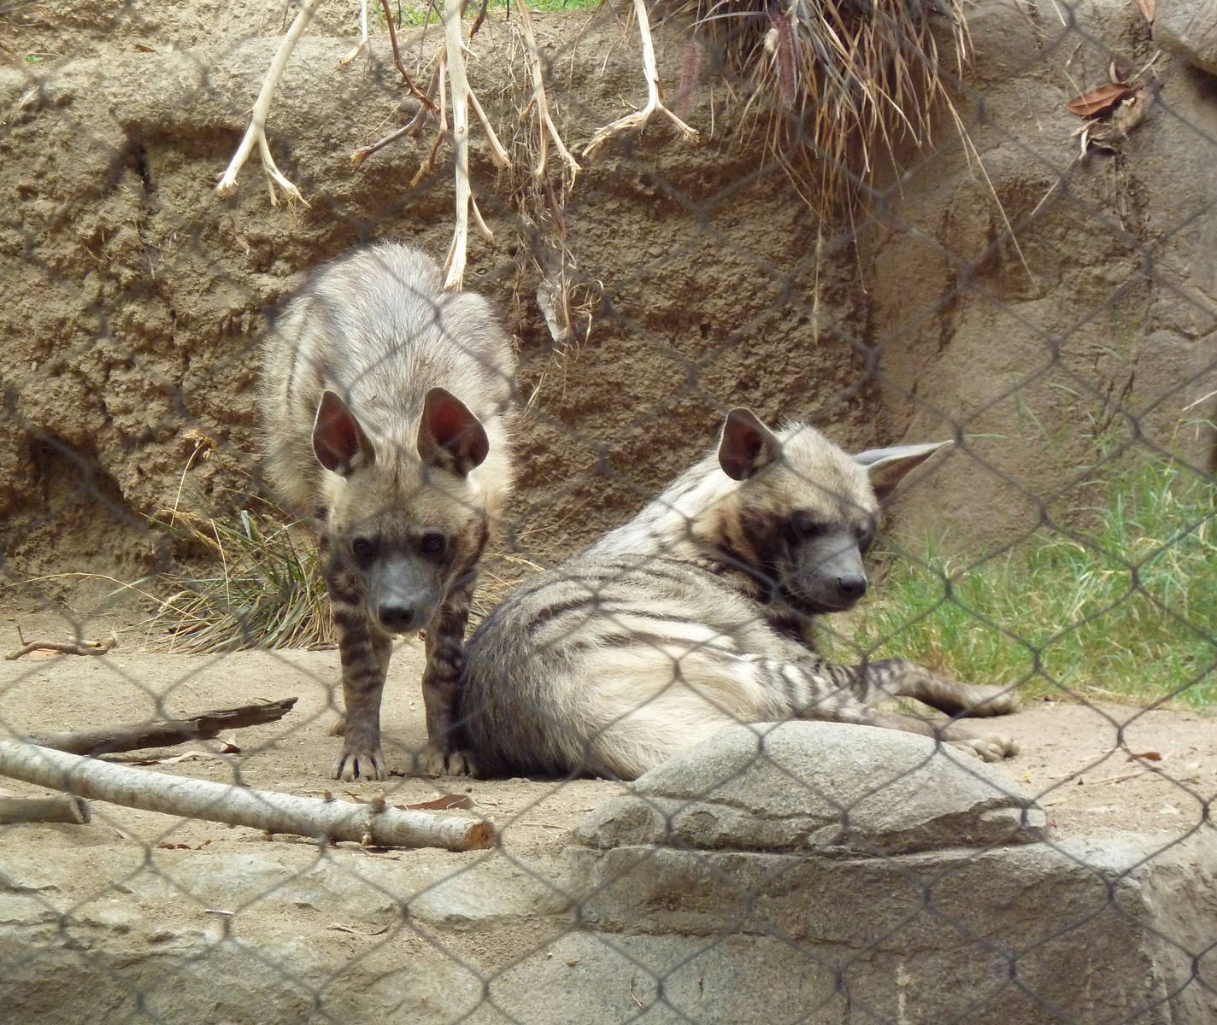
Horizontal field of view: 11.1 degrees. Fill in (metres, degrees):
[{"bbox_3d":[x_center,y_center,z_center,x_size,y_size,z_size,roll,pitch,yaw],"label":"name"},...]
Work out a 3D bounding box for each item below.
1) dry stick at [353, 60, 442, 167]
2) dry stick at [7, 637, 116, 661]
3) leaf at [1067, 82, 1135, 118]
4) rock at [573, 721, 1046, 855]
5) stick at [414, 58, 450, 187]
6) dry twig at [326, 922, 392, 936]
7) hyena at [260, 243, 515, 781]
[{"bbox_3d":[-0.331,-0.627,9.800,0.141,0.165,0.060,0,5,0],"label":"dry stick"},{"bbox_3d":[-0.835,0.209,9.500,0.165,0.032,0.060,-1,5,-6],"label":"dry stick"},{"bbox_3d":[0.812,-0.681,10.300,0.113,0.055,0.045,0,5,0],"label":"leaf"},{"bbox_3d":[0.248,0.337,7.786,0.575,0.150,0.370,0,5,0],"label":"rock"},{"bbox_3d":[-0.277,-0.612,9.800,0.055,0.200,0.050,0,5,0],"label":"stick"},{"bbox_3d":[-0.265,0.444,6.650,0.069,0.011,0.030,0,4,0],"label":"dry twig"},{"bbox_3d":[-0.305,-0.010,8.396,0.345,0.690,0.950,0,5,-3],"label":"hyena"}]

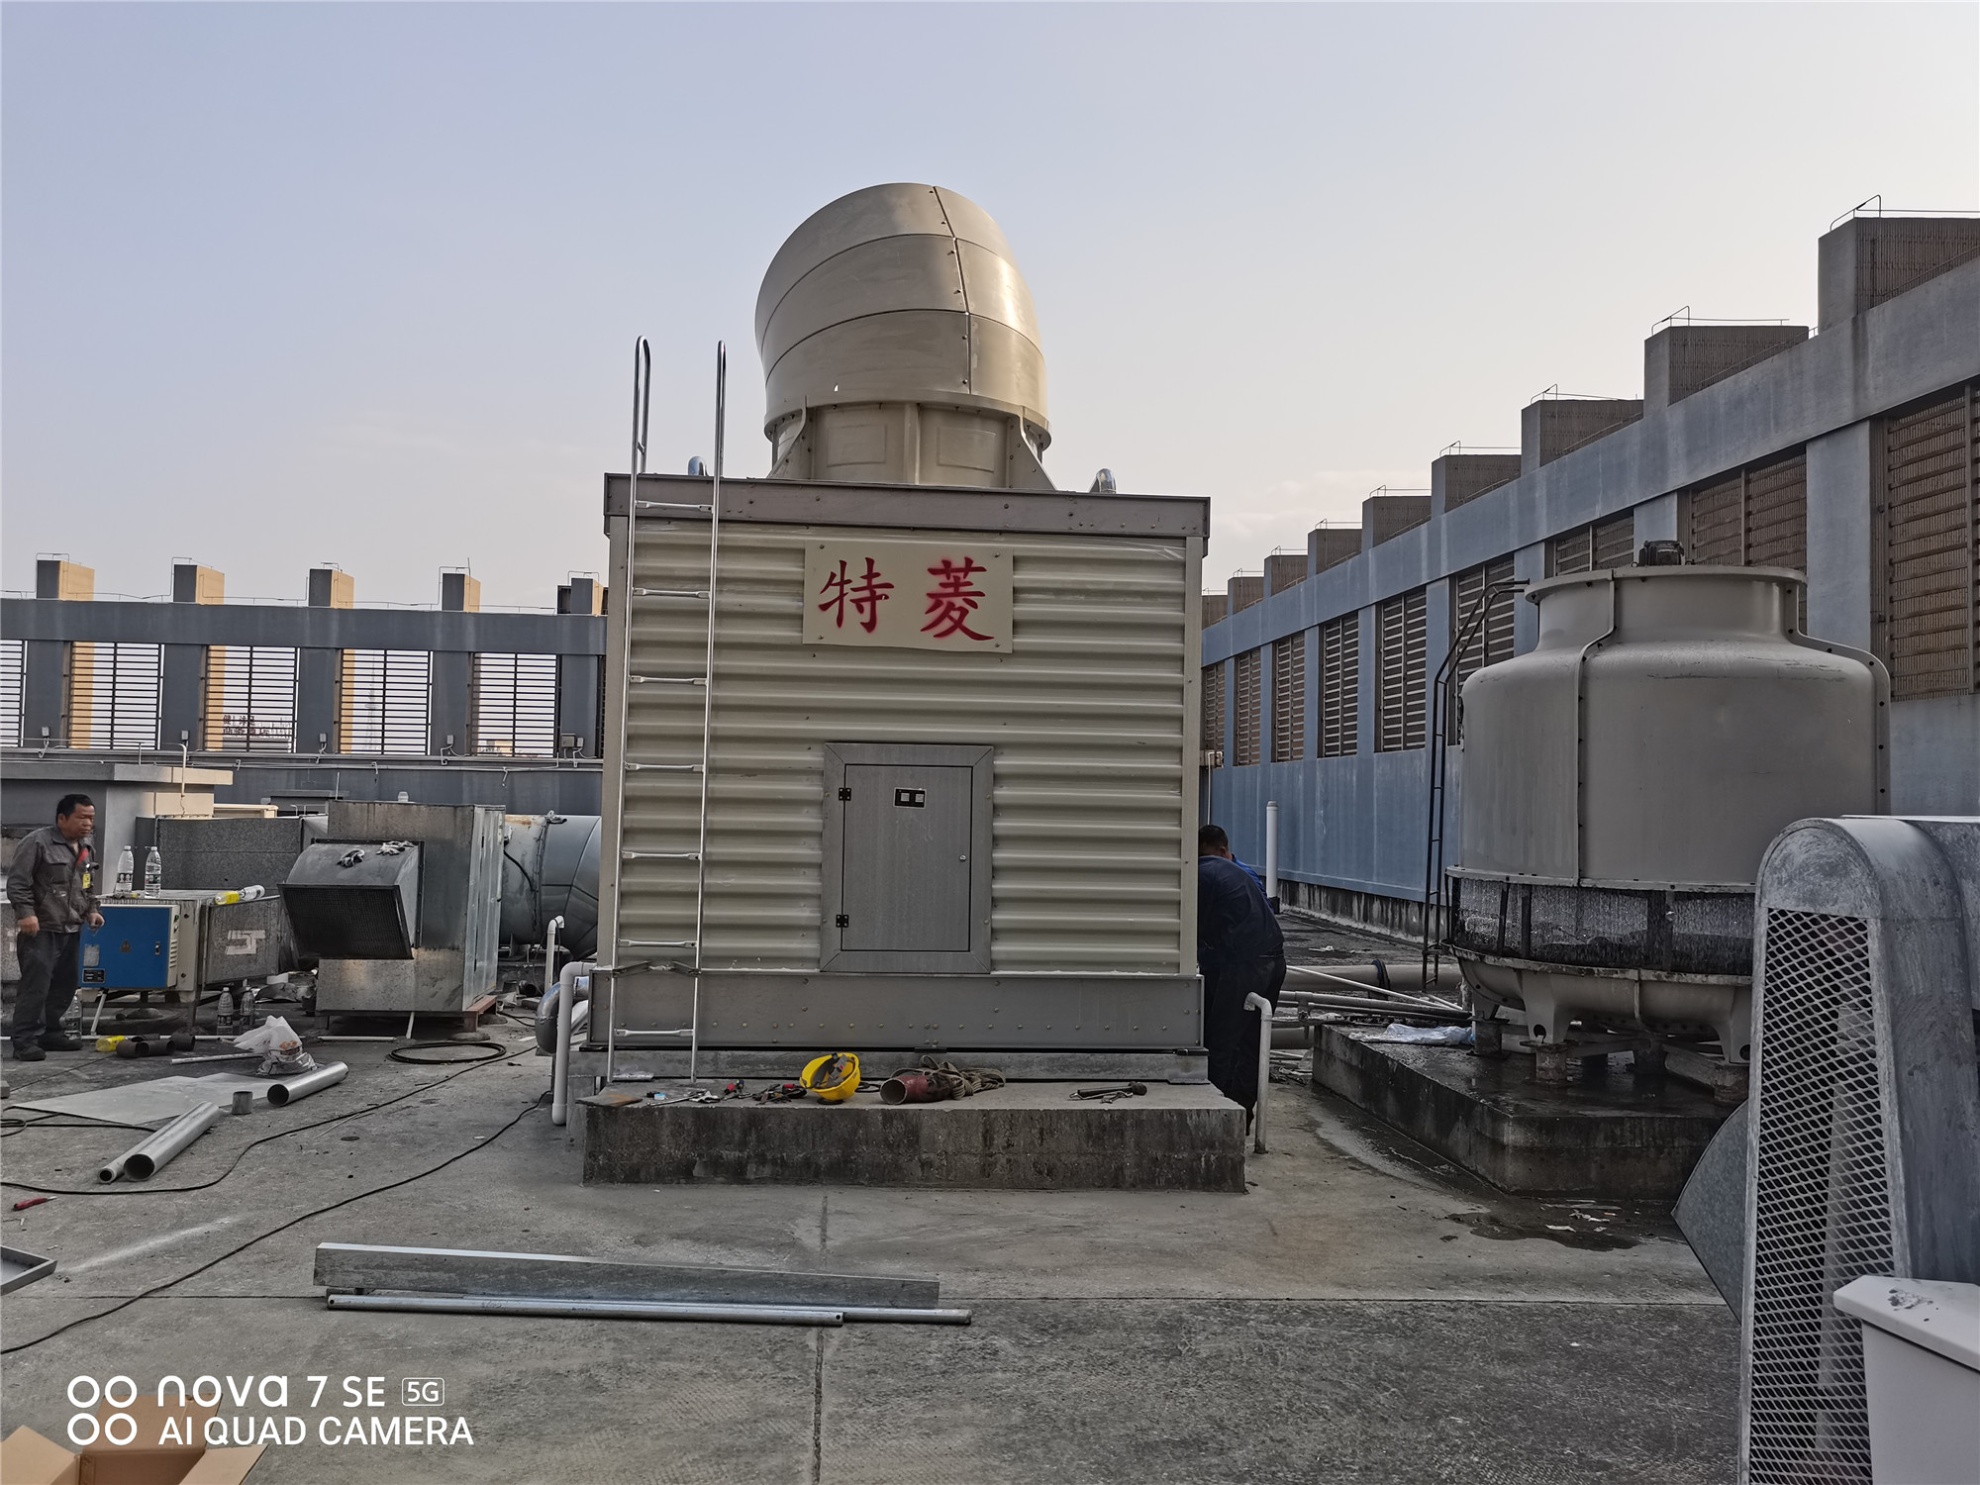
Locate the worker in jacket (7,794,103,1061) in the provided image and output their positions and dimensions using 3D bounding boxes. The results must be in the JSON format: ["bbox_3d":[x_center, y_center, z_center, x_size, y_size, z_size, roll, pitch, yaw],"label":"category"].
[{"bbox_3d":[-5.814,1.128,9.248,0.430,1.614,0.510,1,-3,4],"label":"worker in jacket"}]

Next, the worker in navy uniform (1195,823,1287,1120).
[{"bbox_3d":[1.267,1.215,7.785,0.560,1.558,0.520,-1,-3,31],"label":"worker in navy uniform"}]

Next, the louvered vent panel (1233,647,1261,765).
[{"bbox_3d":[4.789,-0.624,27.679,0.100,2.089,1.919,1,-2,-6],"label":"louvered vent panel"}]

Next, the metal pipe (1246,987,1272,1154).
[{"bbox_3d":[1.300,1.590,7.170,0.135,0.771,0.085,1,-2,-4],"label":"metal pipe"}]

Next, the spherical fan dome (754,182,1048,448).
[{"bbox_3d":[-0.458,-2.320,8.343,1.602,1.422,1.662,2,-3,-27],"label":"spherical fan dome"}]

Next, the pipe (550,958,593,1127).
[{"bbox_3d":[-2.024,1.488,7.339,0.230,0.810,0.075,1,-2,-4],"label":"pipe"}]

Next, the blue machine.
[{"bbox_3d":[-5.789,1.371,10.147,0.589,0.571,0.400,1,-3,-6],"label":"blue machine"}]

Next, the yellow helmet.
[{"bbox_3d":[-0.706,1.487,6.589,0.275,0.155,0.215,-15,22,26],"label":"yellow helmet"}]

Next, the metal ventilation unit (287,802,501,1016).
[{"bbox_3d":[-4.133,1.154,10.440,1.049,1.438,1.500,1,-2,-5],"label":"metal ventilation unit"}]

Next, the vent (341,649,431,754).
[{"bbox_3d":[-12.181,-0.830,29.951,1.719,2.132,0.150,1,-3,-6],"label":"vent"}]

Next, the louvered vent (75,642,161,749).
[{"bbox_3d":[-17.299,-0.942,29.433,1.683,2.132,0.150,1,-3,-6],"label":"louvered vent"}]

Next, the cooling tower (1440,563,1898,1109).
[{"bbox_3d":[3.433,0.425,7.851,2.041,2.567,2.041,1,-3,-6],"label":"cooling tower"}]

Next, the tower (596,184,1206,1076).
[{"bbox_3d":[-0.430,-0.697,8.236,2.901,4.673,2.250,1,-2,-4],"label":"tower"}]

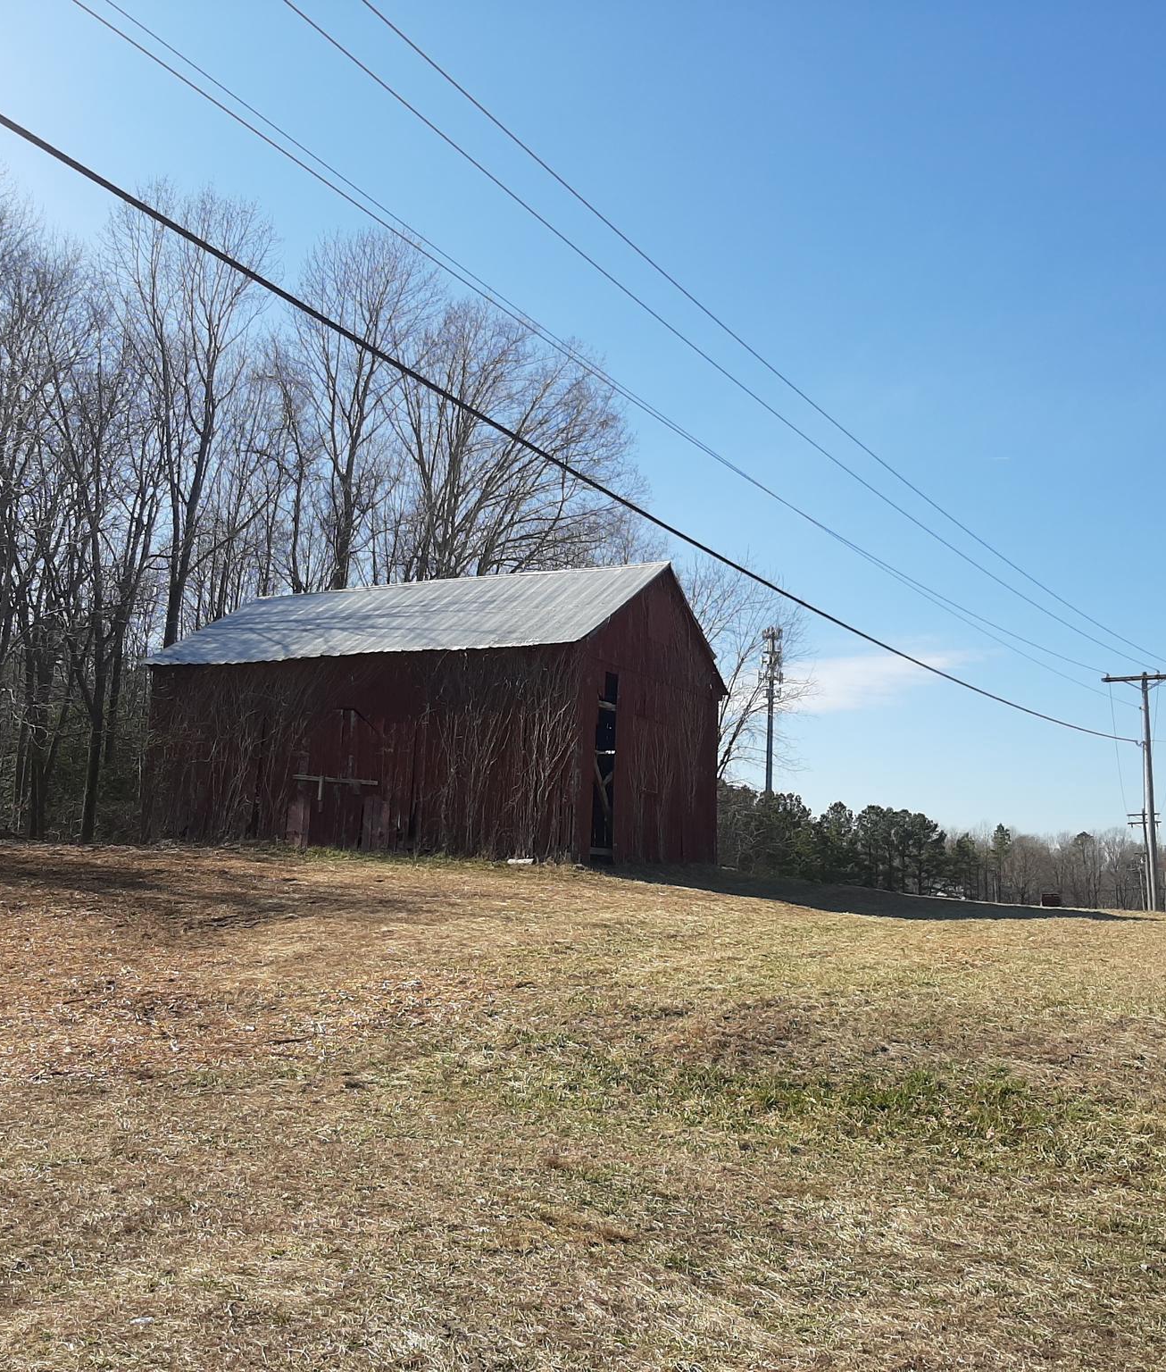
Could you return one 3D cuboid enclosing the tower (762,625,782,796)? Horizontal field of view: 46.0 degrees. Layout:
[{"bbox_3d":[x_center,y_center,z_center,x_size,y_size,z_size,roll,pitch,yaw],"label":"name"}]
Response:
[{"bbox_3d":[33.680,12.214,246.816,4.000,47.000,4.000,2,-8,0],"label":"tower"}]

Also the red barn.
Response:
[{"bbox_3d":[-3.900,0.860,37.100,13.350,7.500,8.650,-2,-9,29],"label":"red barn"}]

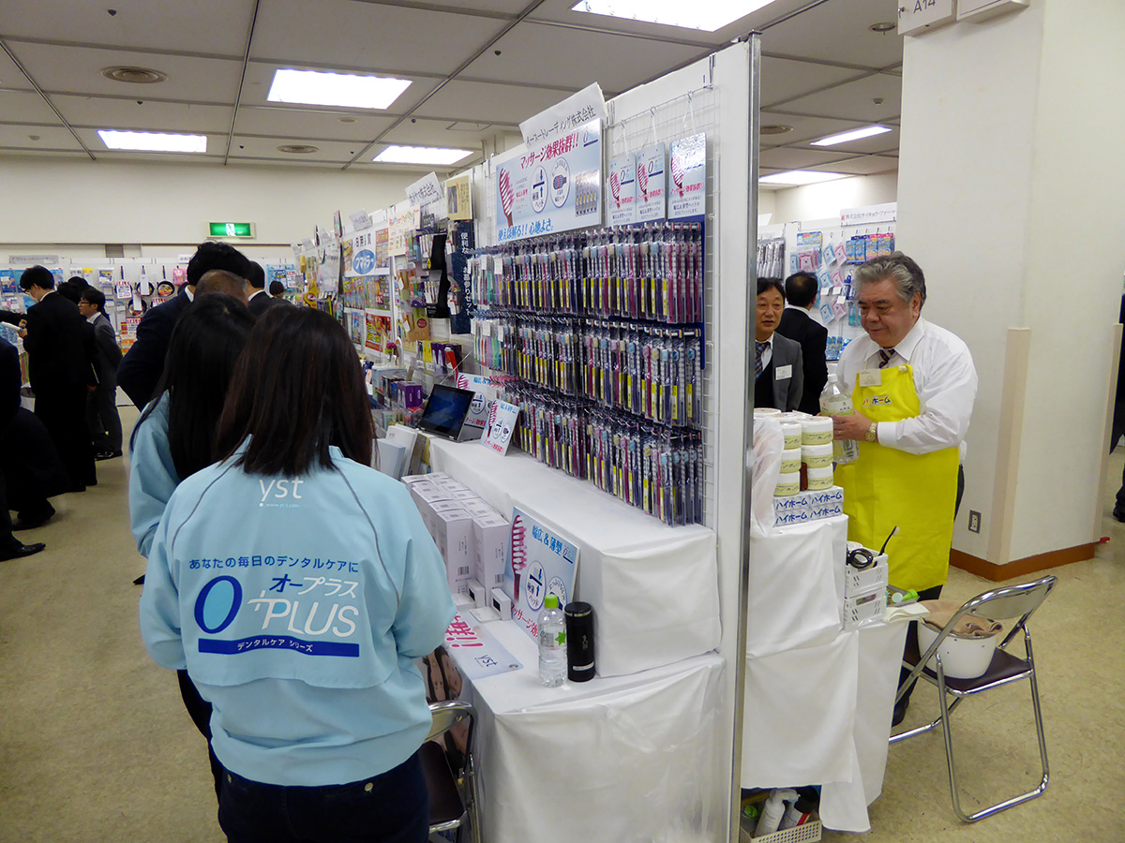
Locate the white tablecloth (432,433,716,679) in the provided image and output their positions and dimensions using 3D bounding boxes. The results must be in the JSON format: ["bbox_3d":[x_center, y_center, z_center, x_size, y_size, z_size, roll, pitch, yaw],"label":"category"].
[{"bbox_3d":[-0.074,0.324,2.526,0.323,0.317,1.477,-6,11,-24],"label":"white tablecloth"}]

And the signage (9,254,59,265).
[{"bbox_3d":[-7.500,-2.293,11.076,0.592,0.121,0.020,-6,11,-24],"label":"signage"}]

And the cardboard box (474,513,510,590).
[{"bbox_3d":[-0.213,0.419,2.364,0.083,0.240,0.112,-6,11,-24],"label":"cardboard box"}]

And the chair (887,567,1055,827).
[{"bbox_3d":[1.265,0.820,2.554,0.455,0.745,0.460,-6,11,-24],"label":"chair"}]

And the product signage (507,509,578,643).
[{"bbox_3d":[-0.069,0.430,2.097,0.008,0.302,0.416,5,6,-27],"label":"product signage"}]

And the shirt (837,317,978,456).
[{"bbox_3d":[1.155,-0.108,2.673,0.390,0.470,0.480,-8,12,-34],"label":"shirt"}]

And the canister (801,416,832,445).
[{"bbox_3d":[0.667,0.025,2.039,0.080,0.061,0.080,-1,10,0],"label":"canister"}]

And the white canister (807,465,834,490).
[{"bbox_3d":[0.666,0.142,2.046,0.078,0.060,0.078,-6,11,-24],"label":"white canister"}]

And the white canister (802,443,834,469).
[{"bbox_3d":[0.668,0.084,2.050,0.080,0.061,0.080,-6,11,-24],"label":"white canister"}]

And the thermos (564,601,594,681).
[{"bbox_3d":[0.043,0.532,1.883,0.065,0.174,0.065,-1,10,0],"label":"thermos"}]

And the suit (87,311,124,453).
[{"bbox_3d":[-4.611,-0.388,7.839,0.360,1.430,0.500,-6,11,-24],"label":"suit"}]

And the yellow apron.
[{"bbox_3d":[1.133,0.194,2.690,0.280,0.770,0.420,-8,12,-34],"label":"yellow apron"}]

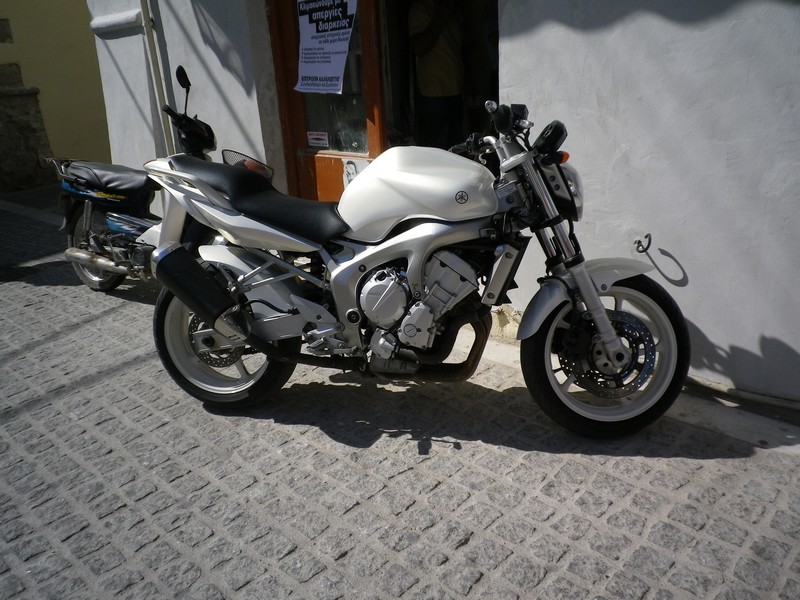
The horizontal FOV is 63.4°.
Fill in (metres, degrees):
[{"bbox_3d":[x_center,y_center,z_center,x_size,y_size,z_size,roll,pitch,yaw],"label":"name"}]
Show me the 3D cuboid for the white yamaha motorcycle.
[{"bbox_3d":[-0.025,-0.085,2.365,2.050,1.100,0.720,2,9,15],"label":"white yamaha motorcycle"}]

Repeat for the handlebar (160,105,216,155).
[{"bbox_3d":[-1.191,-0.971,3.702,0.260,0.240,0.620,-2,12,-9],"label":"handlebar"}]

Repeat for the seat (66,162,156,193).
[{"bbox_3d":[-1.780,-0.767,4.025,0.670,0.160,0.230,10,15,22],"label":"seat"}]

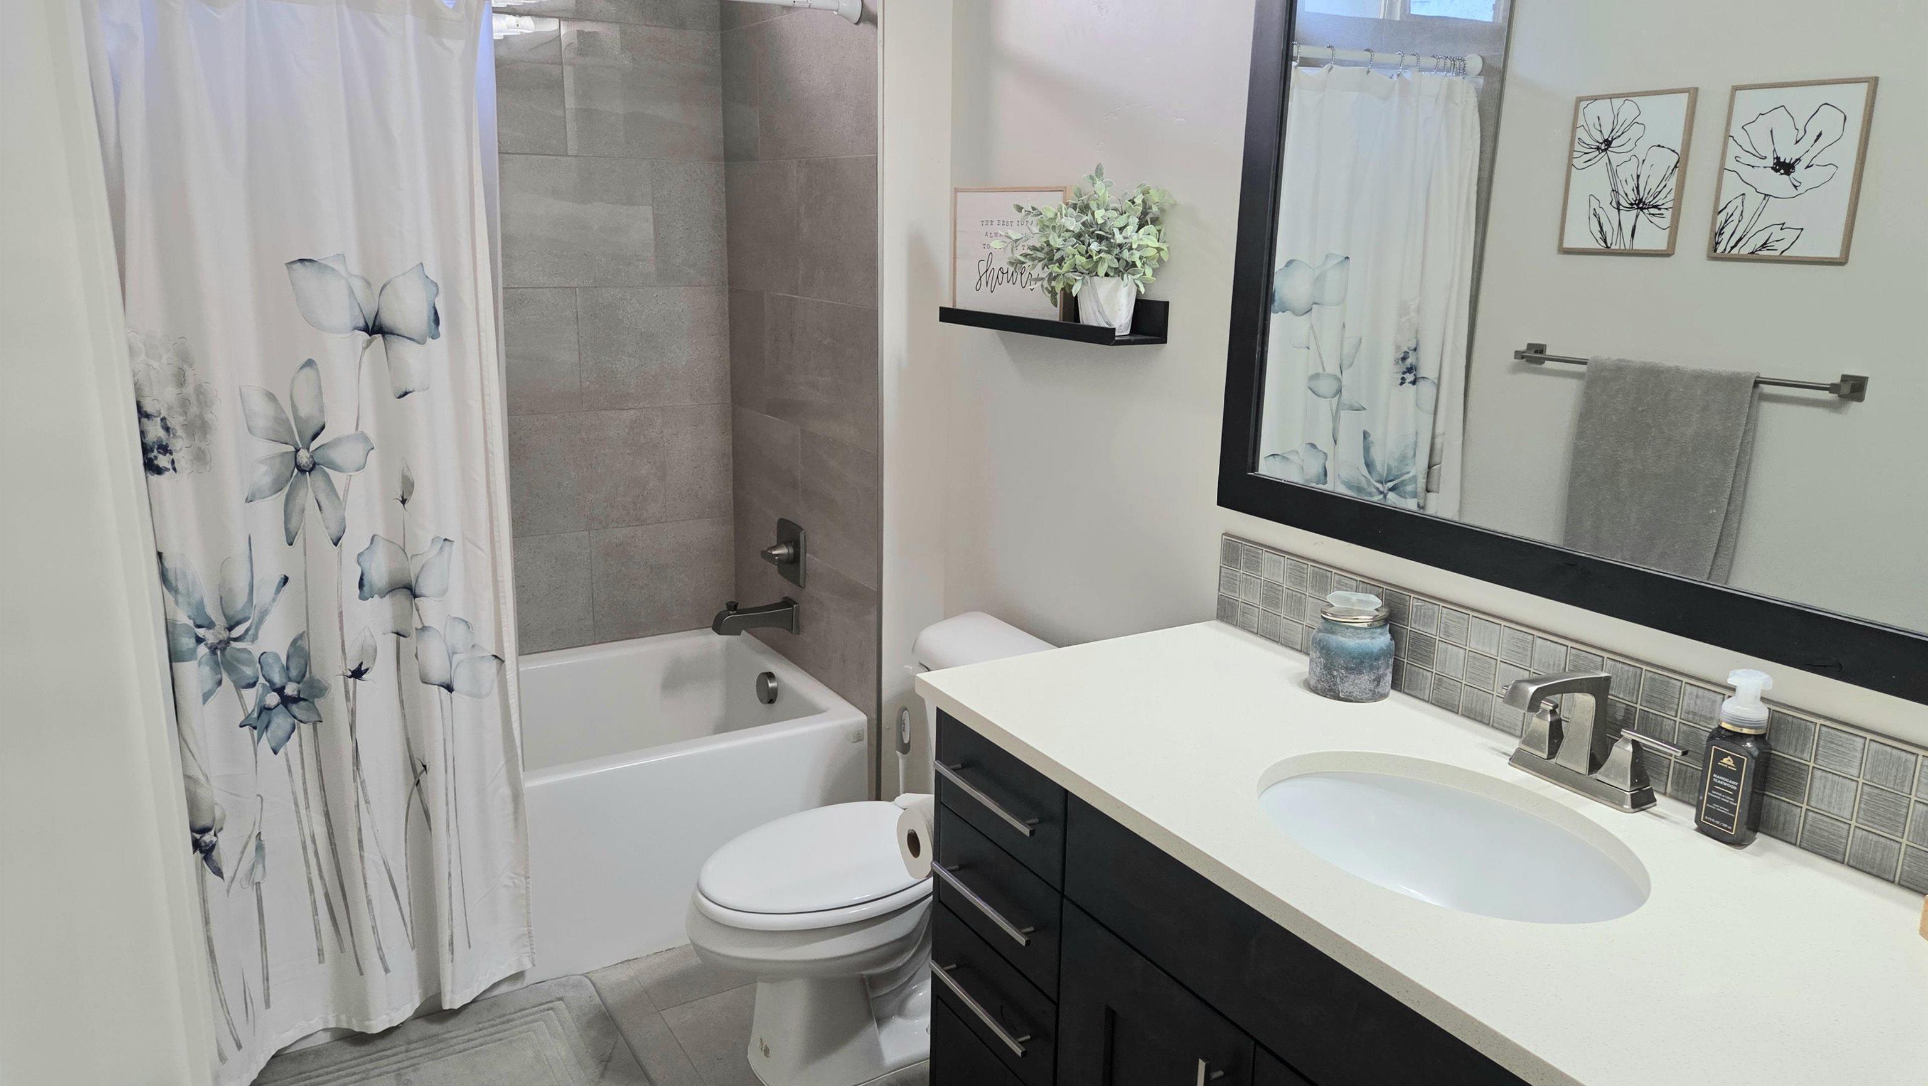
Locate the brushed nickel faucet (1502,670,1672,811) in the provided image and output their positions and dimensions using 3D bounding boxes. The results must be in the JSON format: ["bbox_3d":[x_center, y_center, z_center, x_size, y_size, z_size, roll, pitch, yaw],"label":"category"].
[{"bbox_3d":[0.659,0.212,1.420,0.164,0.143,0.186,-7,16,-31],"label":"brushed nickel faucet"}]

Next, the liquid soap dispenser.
[{"bbox_3d":[0.801,0.217,1.331,0.054,0.181,0.058,-6,16,-25],"label":"liquid soap dispenser"}]

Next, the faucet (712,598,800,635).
[{"bbox_3d":[-0.503,0.179,3.087,0.189,0.088,0.064,-7,16,-31],"label":"faucet"}]

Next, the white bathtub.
[{"bbox_3d":[-1.077,0.616,2.854,1.532,0.441,0.729,-7,16,-31],"label":"white bathtub"}]

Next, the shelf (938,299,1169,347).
[{"bbox_3d":[0.139,-0.409,2.278,0.111,0.070,0.549,-7,16,-31],"label":"shelf"}]

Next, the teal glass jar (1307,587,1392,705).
[{"bbox_3d":[0.523,0.135,1.737,0.101,0.133,0.101,1,14,0],"label":"teal glass jar"}]

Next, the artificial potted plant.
[{"bbox_3d":[0.197,-0.474,2.086,0.194,0.266,0.241,-7,16,-31],"label":"artificial potted plant"}]

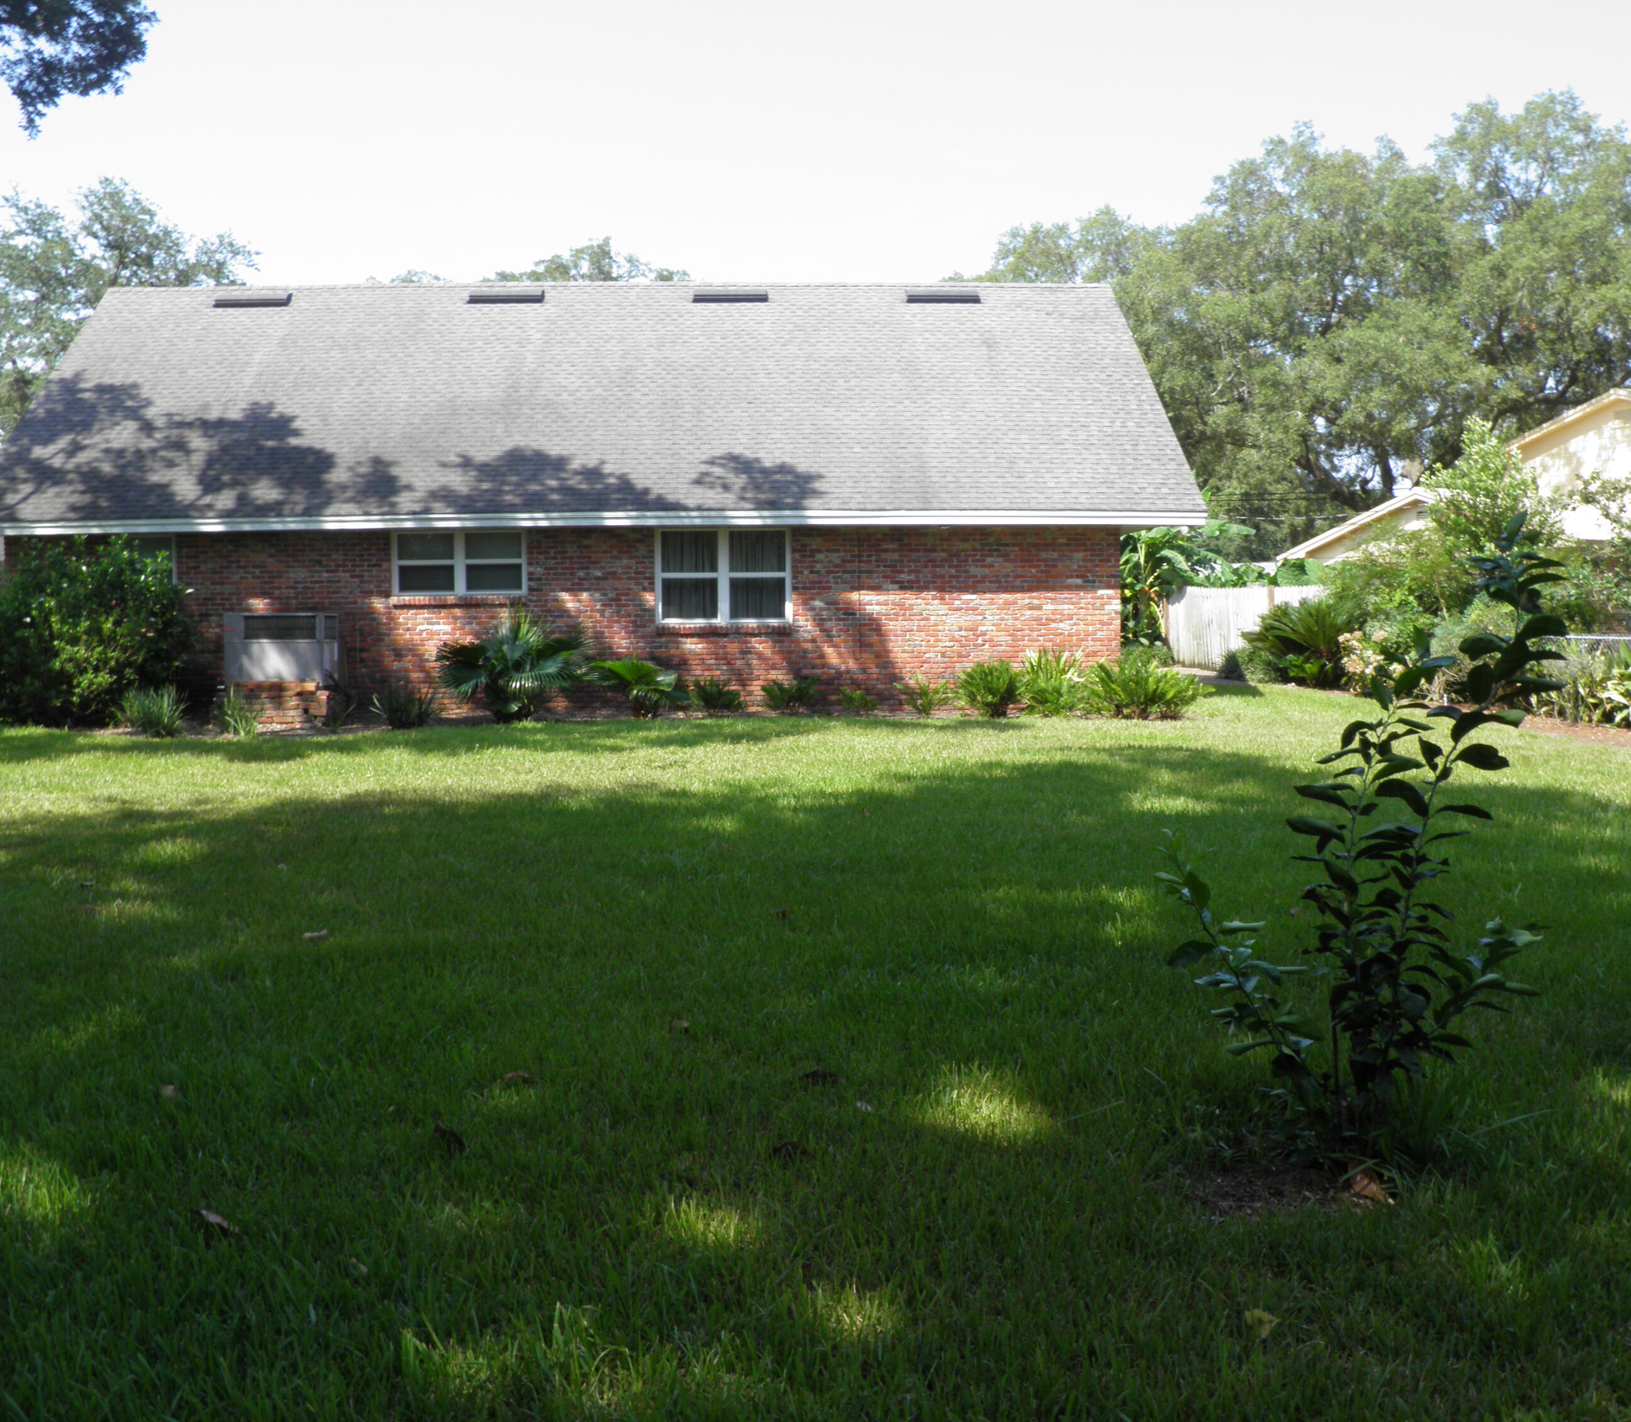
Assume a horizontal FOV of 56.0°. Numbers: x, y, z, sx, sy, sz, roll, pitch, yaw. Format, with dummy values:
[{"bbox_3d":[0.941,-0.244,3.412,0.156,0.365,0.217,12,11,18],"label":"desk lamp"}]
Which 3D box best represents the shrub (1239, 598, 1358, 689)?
[{"bbox_3d":[8.622,-1.232,27.300,2.188,1.620,2.100,-1,4,0],"label":"shrub"}]

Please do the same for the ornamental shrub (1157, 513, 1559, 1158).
[{"bbox_3d":[1.460,0.311,4.128,1.081,1.683,1.000,-1,4,0],"label":"ornamental shrub"}]

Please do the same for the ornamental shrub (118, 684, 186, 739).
[{"bbox_3d":[-7.553,0.000,17.476,0.776,0.612,0.720,-1,4,-3],"label":"ornamental shrub"}]

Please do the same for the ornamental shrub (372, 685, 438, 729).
[{"bbox_3d":[-4.909,-0.044,18.317,0.778,0.520,0.700,-1,4,-3],"label":"ornamental shrub"}]

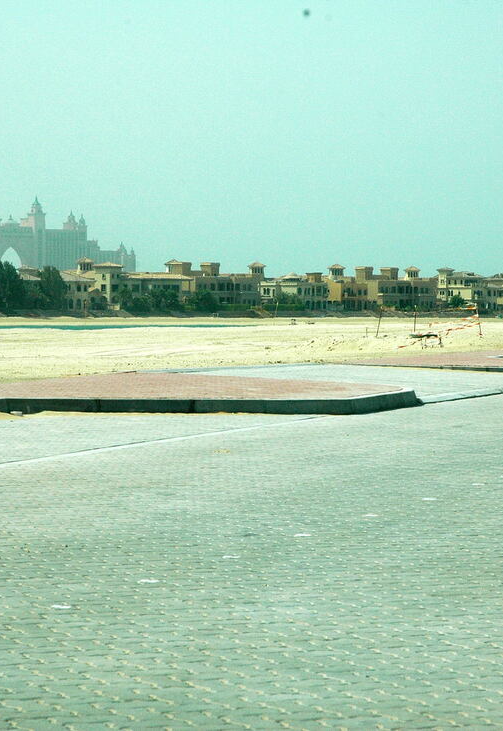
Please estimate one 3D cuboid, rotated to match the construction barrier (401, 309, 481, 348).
[{"bbox_3d":[3.683,-0.702,53.500,1.550,0.730,0.500,0,1,-18],"label":"construction barrier"}]

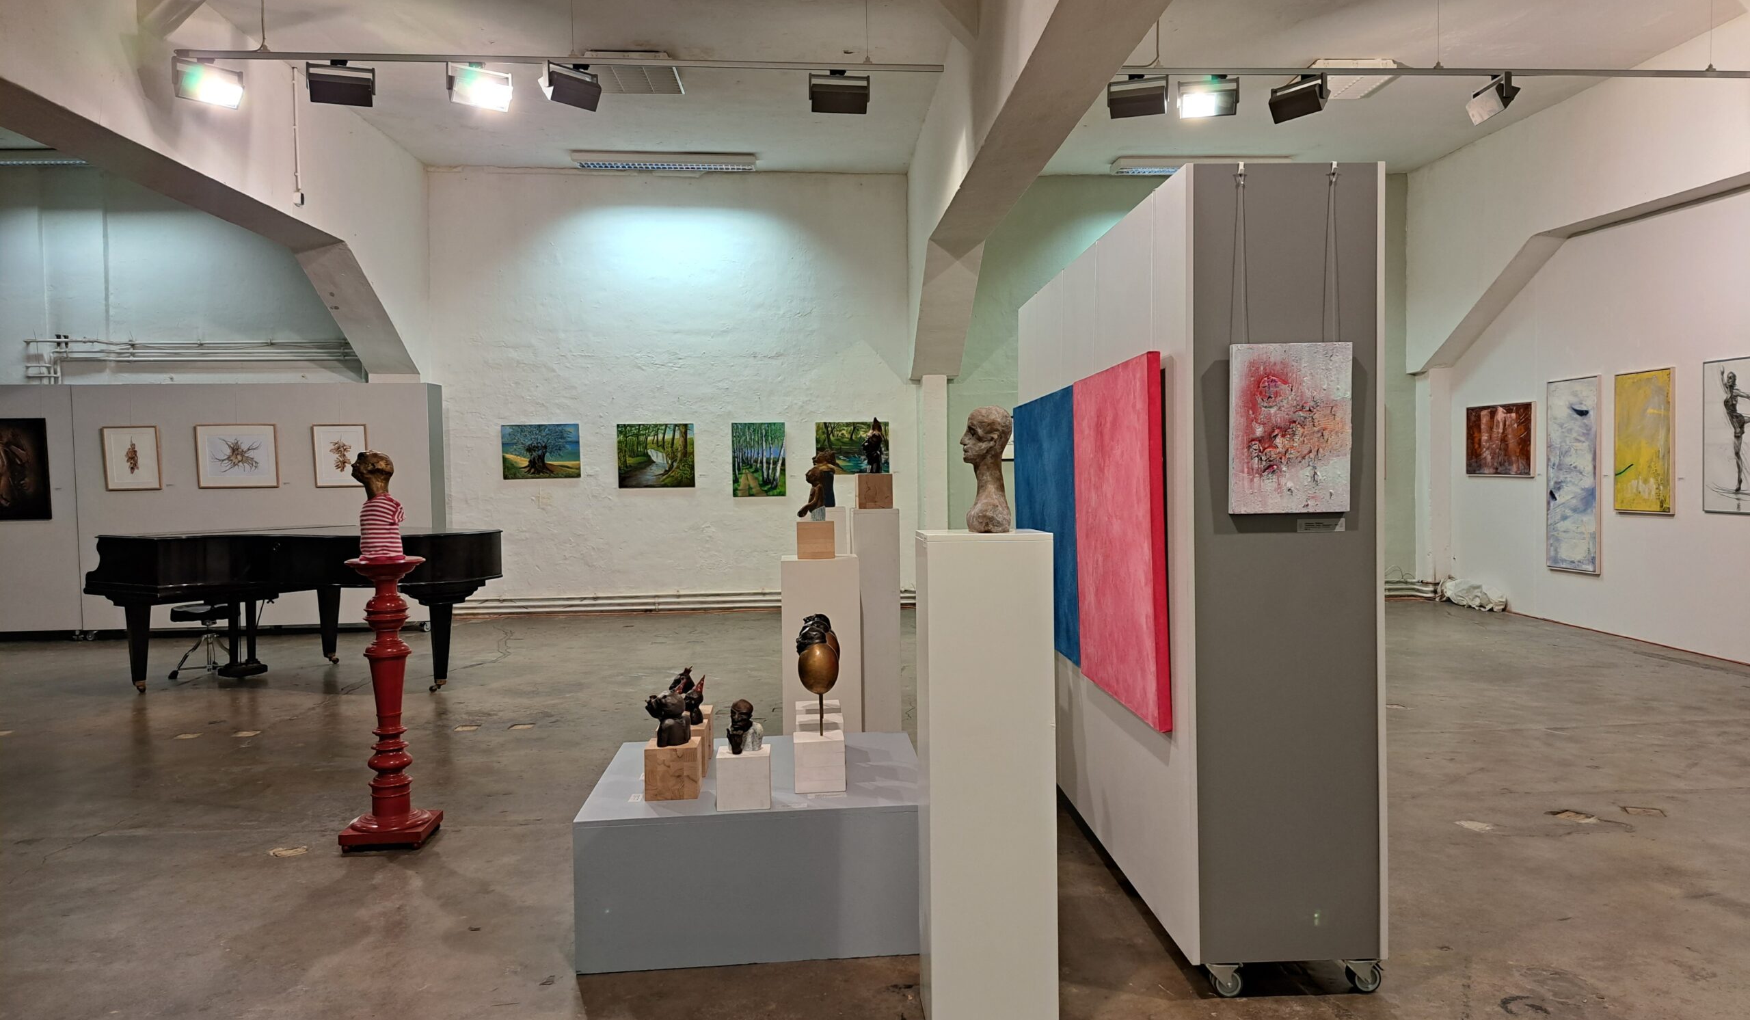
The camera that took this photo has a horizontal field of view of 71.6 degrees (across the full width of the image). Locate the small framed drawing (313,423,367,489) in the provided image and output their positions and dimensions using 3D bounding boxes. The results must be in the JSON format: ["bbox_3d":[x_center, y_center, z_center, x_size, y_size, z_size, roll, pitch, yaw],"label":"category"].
[{"bbox_3d":[-4.518,-0.453,10.275,0.452,0.535,0.030,-1,2,-4],"label":"small framed drawing"}]

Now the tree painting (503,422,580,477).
[{"bbox_3d":[-3.080,-0.536,11.201,0.720,0.498,0.030,-1,4,-4],"label":"tree painting"}]

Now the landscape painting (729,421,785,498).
[{"bbox_3d":[-1.176,-0.501,12.281,0.540,0.750,0.030,-1,2,-3],"label":"landscape painting"}]

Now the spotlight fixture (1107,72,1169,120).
[{"bbox_3d":[1.673,-2.622,7.695,0.371,0.235,0.170,0,2,19],"label":"spotlight fixture"}]

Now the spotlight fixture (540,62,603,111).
[{"bbox_3d":[-1.847,-2.613,7.460,0.170,0.235,0.355,1,2,42],"label":"spotlight fixture"}]

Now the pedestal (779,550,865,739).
[{"bbox_3d":[-0.218,0.702,4.985,0.310,1.017,0.300,-1,2,-3],"label":"pedestal"}]

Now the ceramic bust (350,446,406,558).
[{"bbox_3d":[-1.858,-0.015,4.544,0.175,0.415,0.170,-2,2,-33],"label":"ceramic bust"}]

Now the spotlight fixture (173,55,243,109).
[{"bbox_3d":[-3.756,-2.412,6.838,0.335,0.195,0.155,-3,3,-41],"label":"spotlight fixture"}]

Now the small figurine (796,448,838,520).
[{"bbox_3d":[-0.239,-0.104,5.000,0.160,0.297,0.130,-1,2,0],"label":"small figurine"}]

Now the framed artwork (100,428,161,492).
[{"bbox_3d":[-6.628,-0.457,10.810,0.500,0.585,0.030,-1,2,-4],"label":"framed artwork"}]

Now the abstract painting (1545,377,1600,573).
[{"bbox_3d":[5.546,-0.268,9.675,0.040,1.537,0.693,-1,2,-1],"label":"abstract painting"}]

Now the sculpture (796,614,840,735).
[{"bbox_3d":[-0.170,0.509,3.641,0.130,0.345,0.125,-1,2,-11],"label":"sculpture"}]

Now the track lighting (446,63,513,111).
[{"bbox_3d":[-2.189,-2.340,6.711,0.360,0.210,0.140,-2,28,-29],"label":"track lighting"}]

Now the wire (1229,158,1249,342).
[{"bbox_3d":[0.898,-0.632,2.992,0.050,0.440,0.020,-1,2,-3],"label":"wire"}]

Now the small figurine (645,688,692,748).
[{"bbox_3d":[-0.605,0.611,3.555,0.120,0.160,0.100,-2,2,-25],"label":"small figurine"}]

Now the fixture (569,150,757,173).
[{"bbox_3d":[-1.925,-3.209,11.163,1.661,0.107,0.233,-1,2,-9],"label":"fixture"}]

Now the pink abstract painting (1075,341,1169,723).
[{"bbox_3d":[0.731,0.068,3.684,0.035,1.000,0.990,-1,2,-3],"label":"pink abstract painting"}]

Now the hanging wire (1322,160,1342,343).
[{"bbox_3d":[1.132,-0.636,3.002,0.050,0.440,0.020,-1,2,-3],"label":"hanging wire"}]

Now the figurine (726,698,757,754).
[{"bbox_3d":[-0.370,0.612,3.439,0.085,0.147,0.080,0,2,30],"label":"figurine"}]

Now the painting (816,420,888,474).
[{"bbox_3d":[-0.210,-0.577,11.407,0.695,0.495,0.030,-1,4,-4],"label":"painting"}]

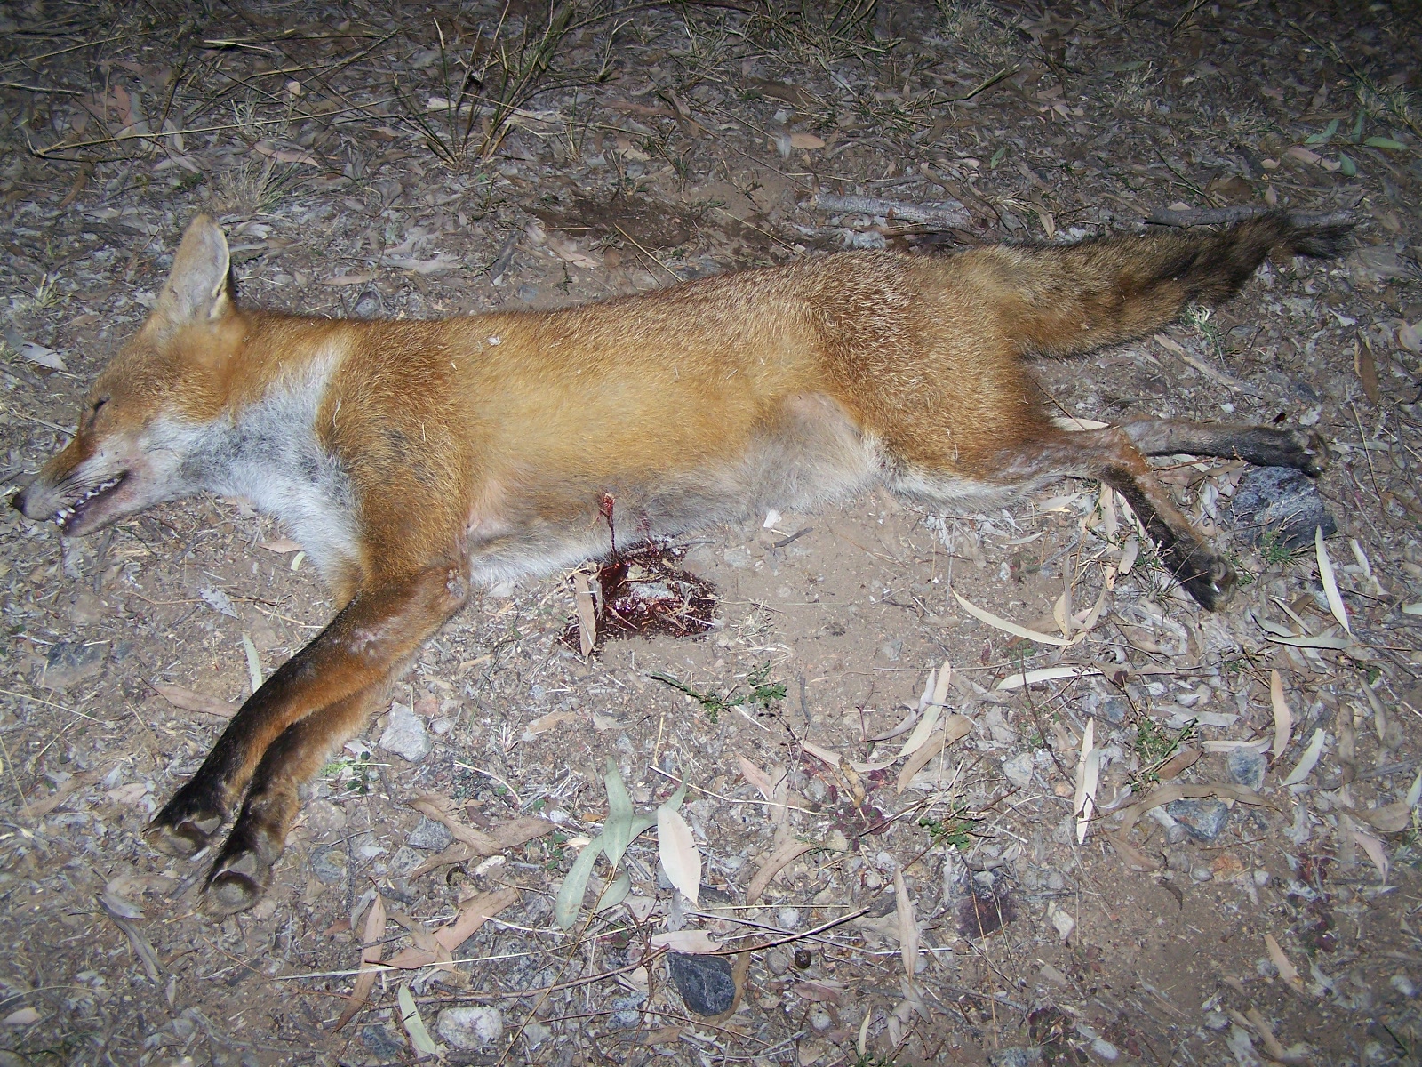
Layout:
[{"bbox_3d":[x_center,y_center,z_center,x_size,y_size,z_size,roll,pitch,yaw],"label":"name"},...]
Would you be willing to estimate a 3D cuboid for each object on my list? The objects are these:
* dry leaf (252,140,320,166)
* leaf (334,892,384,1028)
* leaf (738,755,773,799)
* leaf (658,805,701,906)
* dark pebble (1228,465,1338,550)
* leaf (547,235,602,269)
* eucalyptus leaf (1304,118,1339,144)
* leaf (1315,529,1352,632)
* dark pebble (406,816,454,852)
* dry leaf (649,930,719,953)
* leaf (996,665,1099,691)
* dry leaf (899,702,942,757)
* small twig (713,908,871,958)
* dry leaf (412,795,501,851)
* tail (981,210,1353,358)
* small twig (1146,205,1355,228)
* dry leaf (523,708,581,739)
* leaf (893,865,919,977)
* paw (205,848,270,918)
[{"bbox_3d":[-0.384,-0.345,1.414,0.075,0.008,0.015,15,52,13],"label":"dry leaf"},{"bbox_3d":[-0.206,0.255,0.935,0.014,0.013,0.089,6,49,5],"label":"leaf"},{"bbox_3d":[0.030,0.158,1.022,0.011,0.010,0.043,-30,55,-24],"label":"leaf"},{"bbox_3d":[-0.020,0.196,0.950,0.022,0.009,0.073,-16,52,-13],"label":"leaf"},{"bbox_3d":[0.409,-0.017,1.122,0.071,0.035,0.057,0,50,0],"label":"dark pebble"},{"bbox_3d":[-0.120,-0.235,1.319,0.059,0.007,0.014,31,57,23],"label":"leaf"},{"bbox_3d":[0.560,-0.365,1.423,0.057,0.010,0.013,-35,58,-26],"label":"eucalyptus leaf"},{"bbox_3d":[0.431,0.030,1.086,0.011,0.009,0.096,3,50,3],"label":"leaf"},{"bbox_3d":[-0.171,0.183,0.949,0.028,0.015,0.019,0,54,0],"label":"dark pebble"},{"bbox_3d":[-0.015,0.238,0.912,0.040,0.007,0.012,1,54,1],"label":"dry leaf"},{"bbox_3d":[0.224,0.095,1.038,0.073,0.009,0.012,-8,51,-7],"label":"leaf"},{"bbox_3d":[0.145,0.129,1.047,0.013,0.010,0.062,23,53,19],"label":"dry leaf"},{"bbox_3d":[0.050,0.244,0.949,0.103,0.008,0.008,-13,50,-11],"label":"small twig"},{"bbox_3d":[-0.159,0.180,0.971,0.069,0.012,0.013,30,56,23],"label":"dry leaf"},{"bbox_3d":[0.339,-0.185,1.175,0.330,0.068,0.088,-17,56,-12],"label":"tail"},{"bbox_3d":[0.468,-0.277,1.352,0.185,0.013,0.015,-1,50,-1],"label":"small twig"},{"bbox_3d":[-0.106,0.124,1.021,0.041,0.008,0.011,-25,54,-19],"label":"dry leaf"},{"bbox_3d":[0.117,0.232,0.929,0.011,0.010,0.073,-2,50,-1],"label":"leaf"},{"bbox_3d":[-0.279,0.206,0.918,0.034,0.029,0.041,25,58,17],"label":"paw"}]

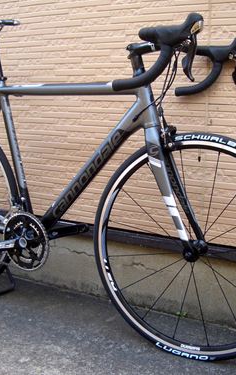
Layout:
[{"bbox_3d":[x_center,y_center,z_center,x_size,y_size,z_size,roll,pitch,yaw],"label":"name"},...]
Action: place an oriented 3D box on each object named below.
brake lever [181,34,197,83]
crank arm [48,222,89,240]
[{"bbox_3d":[0.174,-0.308,1.205,0.038,0.115,0.024,6,10,29],"label":"brake lever"},{"bbox_3d":[-0.184,0.154,1.785,0.195,0.036,0.028,-15,-1,32],"label":"crank arm"}]

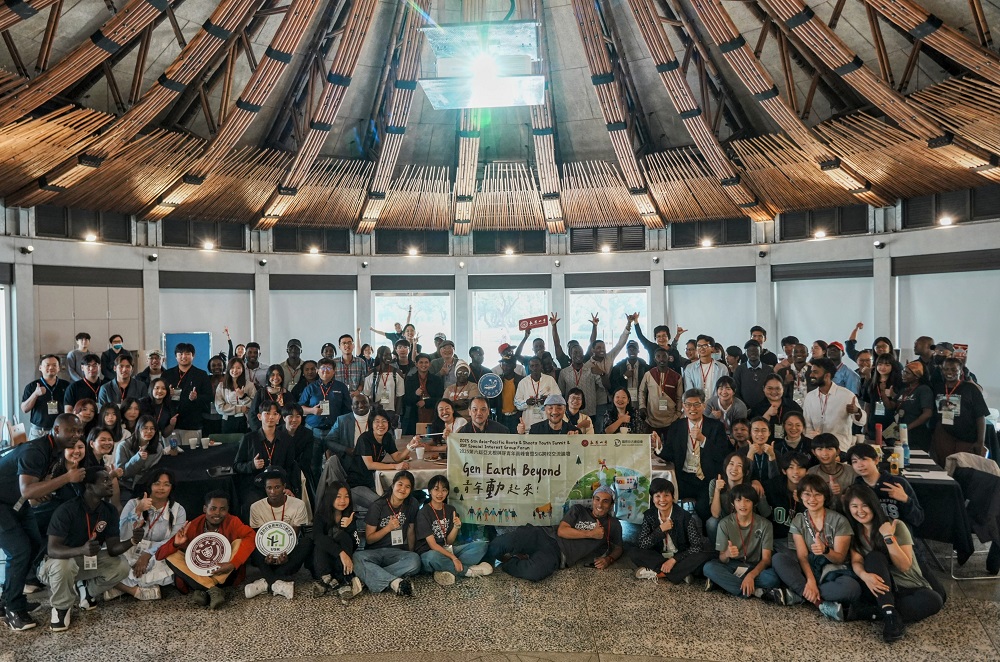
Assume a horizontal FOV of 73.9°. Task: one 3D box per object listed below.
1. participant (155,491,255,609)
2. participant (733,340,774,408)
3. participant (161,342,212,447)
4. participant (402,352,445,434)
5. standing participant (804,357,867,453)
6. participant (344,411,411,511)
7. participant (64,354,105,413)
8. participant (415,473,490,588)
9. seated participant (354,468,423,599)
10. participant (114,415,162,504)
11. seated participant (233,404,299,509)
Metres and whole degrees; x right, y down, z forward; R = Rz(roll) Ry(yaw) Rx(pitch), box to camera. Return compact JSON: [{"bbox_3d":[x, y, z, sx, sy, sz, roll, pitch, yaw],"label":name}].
[{"bbox_3d":[-2.153,1.539,4.880,0.680,0.717,0.720,-1,1,-19],"label":"participant"},{"bbox_3d":[2.858,0.977,7.500,0.540,1.720,0.340,0,1,11],"label":"participant"},{"bbox_3d":[-3.218,0.999,6.850,0.540,1.741,0.400,-1,1,-20],"label":"participant"},{"bbox_3d":[-0.966,1.132,8.400,0.520,1.680,0.360,-1,1,-3],"label":"participant"},{"bbox_3d":[2.949,1.101,5.900,0.580,1.700,0.420,0,1,30],"label":"standing participant"},{"bbox_3d":[-1.030,1.291,5.550,0.620,1.260,0.800,-1,1,-34],"label":"participant"},{"bbox_3d":[-4.237,1.060,6.800,0.480,1.634,0.340,-1,1,-31],"label":"participant"},{"bbox_3d":[-0.368,1.524,5.270,0.640,0.790,0.700,-1,1,-5],"label":"participant"},{"bbox_3d":[-0.909,1.573,5.330,0.580,0.870,0.650,-1,1,-7],"label":"seated participant"},{"bbox_3d":[-3.342,1.400,6.150,0.500,1.260,0.750,-1,1,-30],"label":"participant"},{"bbox_3d":[-2.036,1.286,5.850,0.580,1.280,0.800,-1,1,-6],"label":"seated participant"}]

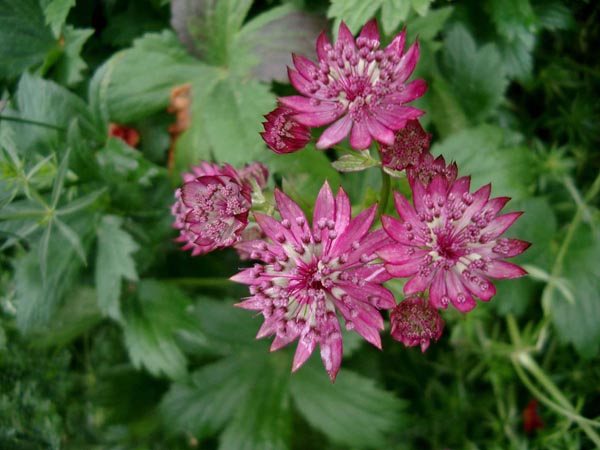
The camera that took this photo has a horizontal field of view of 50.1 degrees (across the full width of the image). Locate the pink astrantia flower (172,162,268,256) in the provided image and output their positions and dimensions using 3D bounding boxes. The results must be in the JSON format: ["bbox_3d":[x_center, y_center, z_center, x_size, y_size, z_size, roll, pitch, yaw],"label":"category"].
[{"bbox_3d":[-0.022,-0.004,0.172,0.025,0.018,0.025,0,78,9],"label":"pink astrantia flower"}]

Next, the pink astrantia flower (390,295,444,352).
[{"bbox_3d":[0.030,0.025,0.163,0.014,0.012,0.014,0,63,-6],"label":"pink astrantia flower"}]

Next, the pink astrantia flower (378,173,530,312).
[{"bbox_3d":[0.037,0.004,0.155,0.036,0.013,0.035,0,78,-6],"label":"pink astrantia flower"}]

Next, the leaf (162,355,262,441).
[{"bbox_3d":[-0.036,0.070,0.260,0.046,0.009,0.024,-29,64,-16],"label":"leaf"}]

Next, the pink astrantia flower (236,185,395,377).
[{"bbox_3d":[0.003,0.013,0.150,0.040,0.014,0.045,0,84,6],"label":"pink astrantia flower"}]

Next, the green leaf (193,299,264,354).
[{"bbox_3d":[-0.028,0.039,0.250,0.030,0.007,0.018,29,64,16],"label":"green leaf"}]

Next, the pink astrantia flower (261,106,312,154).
[{"bbox_3d":[-0.003,-0.026,0.174,0.014,0.013,0.013,0,70,22],"label":"pink astrantia flower"}]

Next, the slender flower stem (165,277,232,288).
[{"bbox_3d":[-0.036,0.021,0.230,0.025,0.003,0.003,0,45,6],"label":"slender flower stem"}]

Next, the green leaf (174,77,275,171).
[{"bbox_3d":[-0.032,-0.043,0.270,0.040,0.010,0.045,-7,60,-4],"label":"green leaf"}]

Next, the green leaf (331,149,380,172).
[{"bbox_3d":[0.015,-0.017,0.172,0.013,0.004,0.006,0,60,0],"label":"green leaf"}]

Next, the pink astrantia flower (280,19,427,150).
[{"bbox_3d":[0.014,-0.036,0.165,0.037,0.014,0.037,0,63,0],"label":"pink astrantia flower"}]

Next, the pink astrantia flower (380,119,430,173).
[{"bbox_3d":[0.029,-0.022,0.176,0.014,0.012,0.014,0,63,-6],"label":"pink astrantia flower"}]

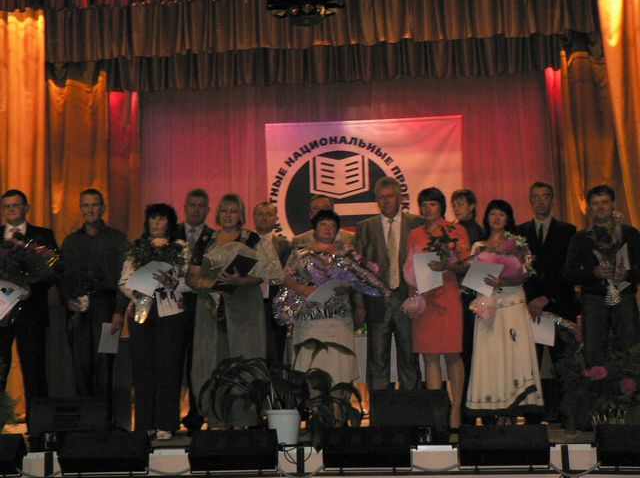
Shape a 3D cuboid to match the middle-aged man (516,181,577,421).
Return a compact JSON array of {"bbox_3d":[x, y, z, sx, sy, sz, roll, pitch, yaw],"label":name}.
[{"bbox_3d":[1.687,0.468,7.514,0.520,1.789,0.340,-2,-6,6],"label":"middle-aged man"}]

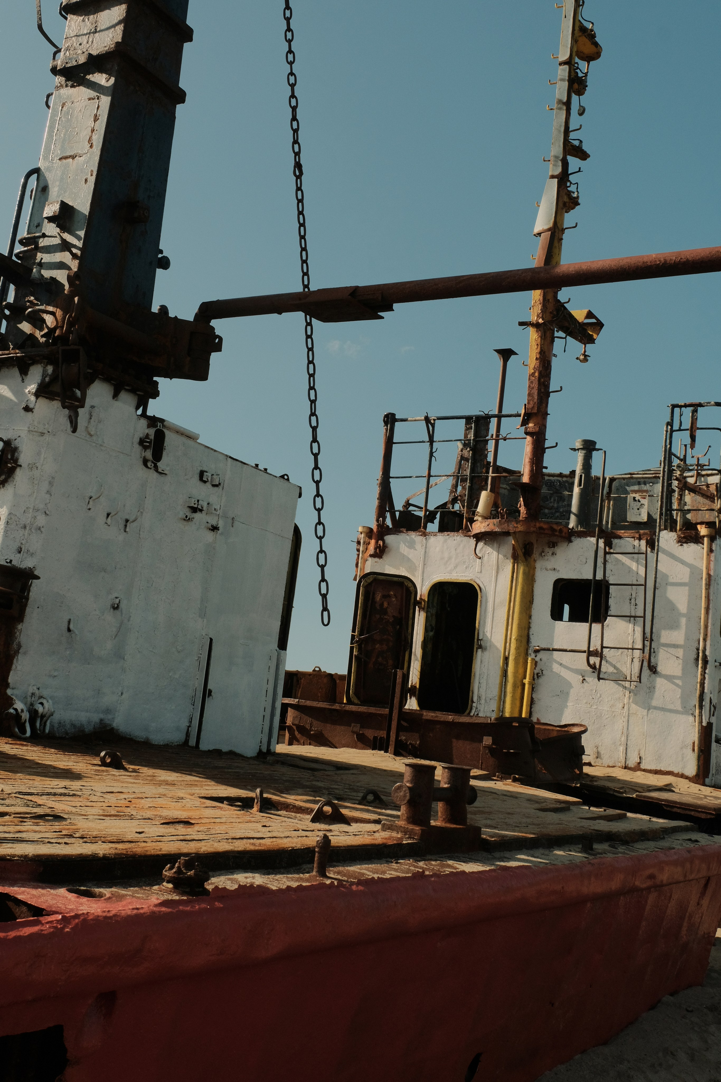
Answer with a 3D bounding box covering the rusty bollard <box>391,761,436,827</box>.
[{"bbox_3d":[0.260,1.246,4.863,0.165,0.310,0.250,-1,-12,32],"label":"rusty bollard"}]

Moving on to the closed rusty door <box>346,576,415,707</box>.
[{"bbox_3d":[0.235,1.046,10.400,0.660,1.400,0.090,4,-10,11],"label":"closed rusty door"}]

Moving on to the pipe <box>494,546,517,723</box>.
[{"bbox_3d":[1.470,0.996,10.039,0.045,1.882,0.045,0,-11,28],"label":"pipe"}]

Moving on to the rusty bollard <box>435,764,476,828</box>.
[{"bbox_3d":[0.516,1.340,5.235,0.165,0.310,0.250,-1,-12,32],"label":"rusty bollard"}]

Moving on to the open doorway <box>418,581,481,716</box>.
[{"bbox_3d":[0.923,1.113,10.364,0.630,1.400,0.100,0,-11,28],"label":"open doorway"}]

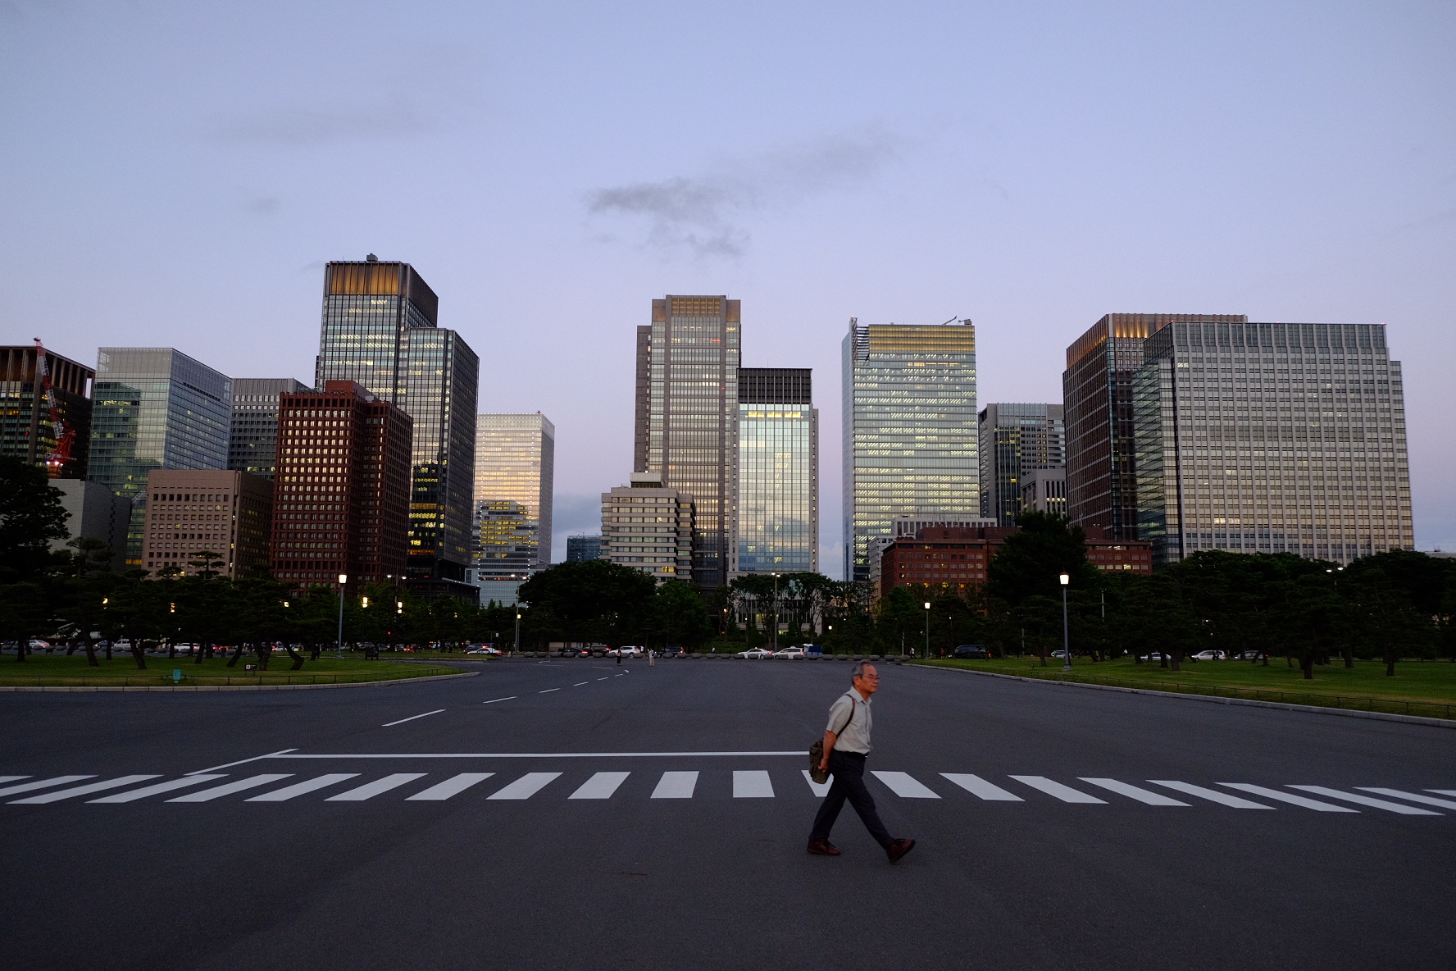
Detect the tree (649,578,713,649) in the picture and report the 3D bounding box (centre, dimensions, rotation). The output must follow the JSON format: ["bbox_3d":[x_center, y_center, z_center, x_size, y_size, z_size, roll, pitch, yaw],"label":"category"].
[{"bbox_3d":[-7.473,21.254,174.725,9.651,12.249,9.265,1,-8,0],"label":"tree"}]

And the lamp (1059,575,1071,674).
[{"bbox_3d":[23.367,9.338,75.462,0.680,6.714,0.680,1,-8,0],"label":"lamp"}]

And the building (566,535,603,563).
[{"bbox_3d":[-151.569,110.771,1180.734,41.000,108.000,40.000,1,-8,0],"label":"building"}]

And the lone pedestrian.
[{"bbox_3d":[1.121,2.316,9.234,0.850,1.630,0.500,-2,-8,18],"label":"lone pedestrian"}]

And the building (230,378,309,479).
[{"bbox_3d":[-265.655,14.939,636.067,37.000,147.000,55.000,1,-8,0],"label":"building"}]

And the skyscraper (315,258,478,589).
[{"bbox_3d":[-180.360,-15.511,595.959,73.000,198.000,61.000,1,-8,0],"label":"skyscraper"}]

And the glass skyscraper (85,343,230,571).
[{"bbox_3d":[-309.834,7.296,594.664,38.500,150.000,71.000,1,-8,0],"label":"glass skyscraper"}]

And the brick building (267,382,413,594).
[{"bbox_3d":[-161.149,14.814,457.550,40.000,100.500,51.000,1,-8,0],"label":"brick building"}]

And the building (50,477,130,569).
[{"bbox_3d":[-277.825,32.551,462.523,25.000,64.500,42.000,1,-8,0],"label":"building"}]

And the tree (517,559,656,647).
[{"bbox_3d":[-23.006,19.798,176.924,22.519,15.439,21.619,1,-8,0],"label":"tree"}]

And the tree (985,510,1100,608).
[{"bbox_3d":[52.483,16.405,181.529,19.010,24.452,18.249,1,-8,0],"label":"tree"}]

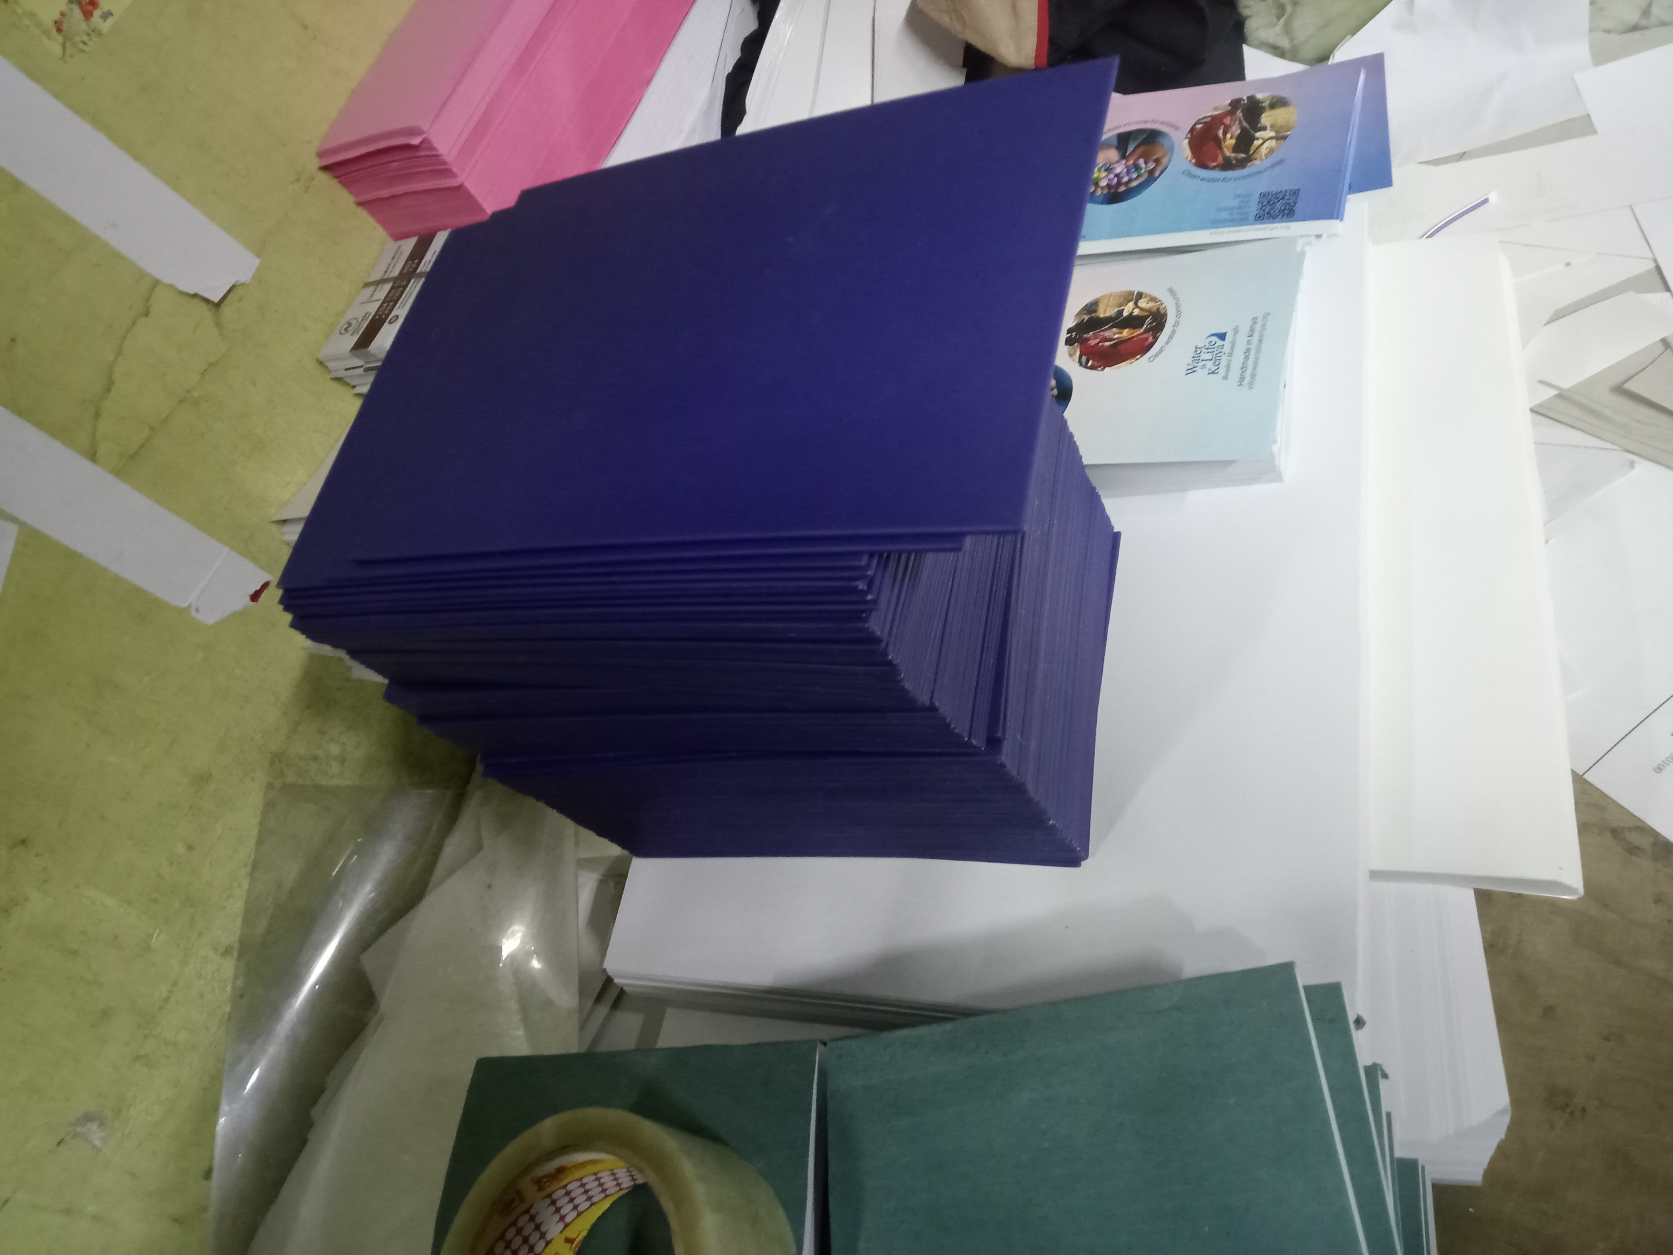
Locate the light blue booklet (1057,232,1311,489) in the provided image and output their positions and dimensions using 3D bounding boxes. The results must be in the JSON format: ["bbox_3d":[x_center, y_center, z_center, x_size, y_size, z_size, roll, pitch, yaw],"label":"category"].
[{"bbox_3d":[0.127,-0.121,0.653,0.182,0.021,0.129,0,60,29],"label":"light blue booklet"}]

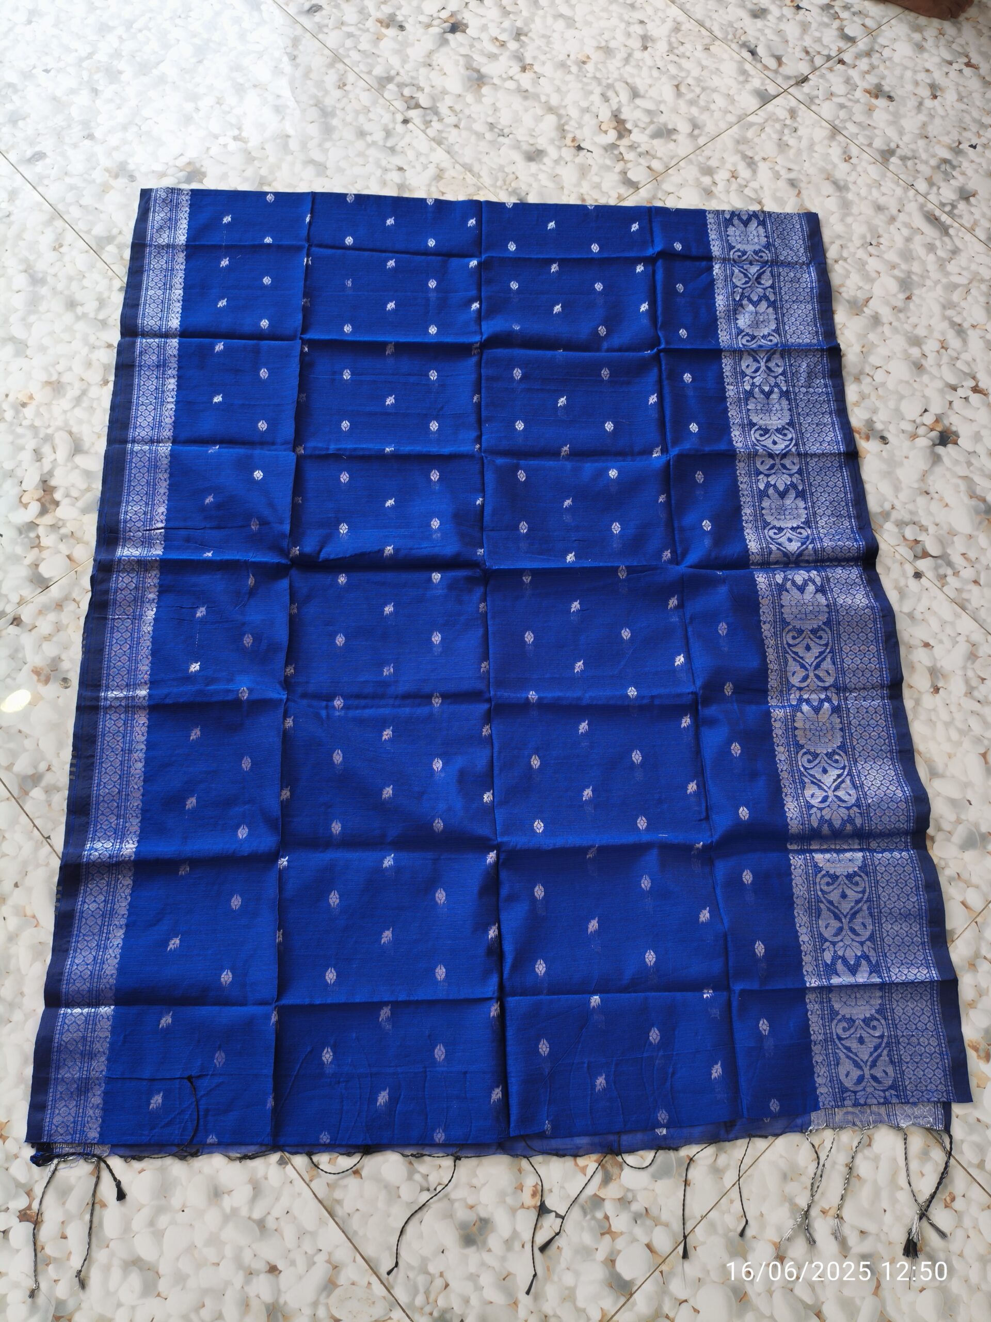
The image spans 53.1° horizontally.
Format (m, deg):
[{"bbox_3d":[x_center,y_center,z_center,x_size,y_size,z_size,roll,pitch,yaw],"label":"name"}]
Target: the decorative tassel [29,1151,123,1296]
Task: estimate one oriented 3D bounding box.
[{"bbox_3d":[-0.477,0.646,1.139,0.095,0.012,0.145,-1,69,-4],"label":"decorative tassel"}]

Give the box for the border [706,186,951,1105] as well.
[{"bbox_3d":[0.474,-0.118,1.489,0.185,0.015,1.466,1,69,-3],"label":"border"}]

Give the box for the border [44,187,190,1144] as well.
[{"bbox_3d":[-0.529,-0.123,1.436,0.072,0.015,1.488,-1,69,-4],"label":"border"}]

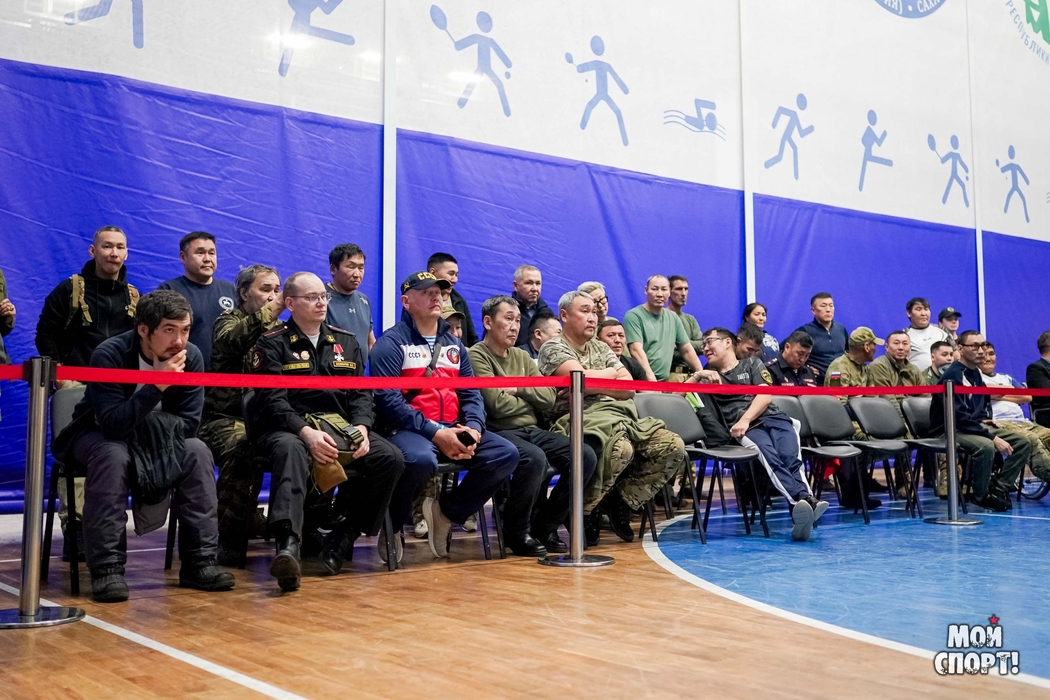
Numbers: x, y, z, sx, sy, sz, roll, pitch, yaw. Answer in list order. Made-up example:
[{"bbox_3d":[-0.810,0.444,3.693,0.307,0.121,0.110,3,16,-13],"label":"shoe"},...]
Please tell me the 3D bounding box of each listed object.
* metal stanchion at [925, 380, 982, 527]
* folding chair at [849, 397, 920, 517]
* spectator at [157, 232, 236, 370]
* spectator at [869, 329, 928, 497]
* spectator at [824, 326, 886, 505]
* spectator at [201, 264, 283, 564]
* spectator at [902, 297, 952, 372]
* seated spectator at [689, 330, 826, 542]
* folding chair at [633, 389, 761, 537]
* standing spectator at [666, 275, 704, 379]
[{"bbox_3d":[2.781,0.661,6.669,0.355,0.905,0.355,2,-5,-33],"label":"metal stanchion"},{"bbox_3d":[2.543,0.727,6.985,0.530,0.810,0.570,2,-5,-33],"label":"folding chair"},{"bbox_3d":[-1.833,0.197,5.697,0.520,1.740,0.340,2,-4,-31],"label":"spectator"},{"bbox_3d":[3.172,0.538,8.670,0.570,1.400,0.750,0,-4,-14],"label":"spectator"},{"bbox_3d":[2.595,0.494,8.022,0.720,1.410,0.540,-3,-5,36],"label":"spectator"},{"bbox_3d":[-1.381,0.296,5.270,0.580,1.480,0.750,3,-5,-40],"label":"spectator"},{"bbox_3d":[3.641,0.402,9.233,0.580,1.740,0.380,0,-4,-12],"label":"spectator"},{"bbox_3d":[1.363,0.465,6.052,0.760,1.230,0.950,1,-4,-24],"label":"seated spectator"},{"bbox_3d":[1.014,0.660,5.858,0.520,0.820,0.570,2,-5,-36],"label":"folding chair"},{"bbox_3d":[1.162,0.313,7.709,0.520,1.750,0.340,2,-4,-28],"label":"standing spectator"}]

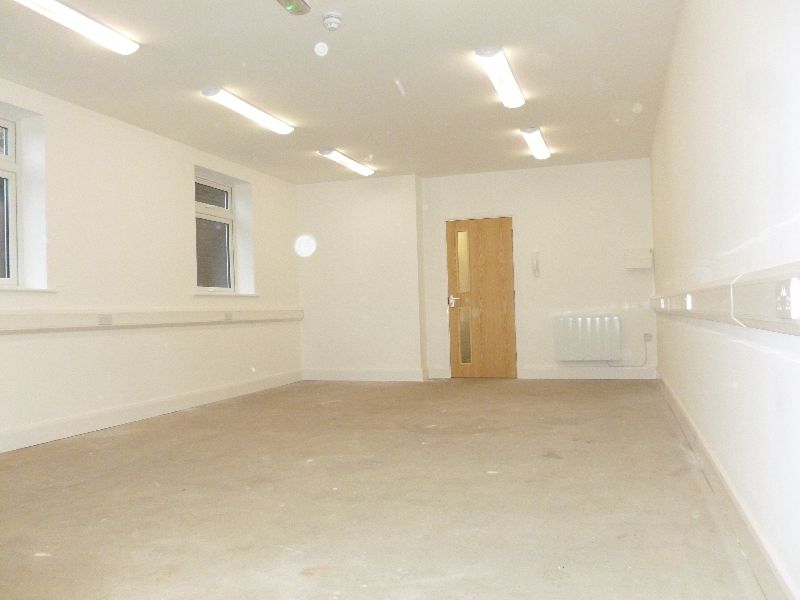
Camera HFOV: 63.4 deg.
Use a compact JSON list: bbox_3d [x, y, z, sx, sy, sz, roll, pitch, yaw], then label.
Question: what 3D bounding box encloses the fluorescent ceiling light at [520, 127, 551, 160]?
[{"bbox_3d":[1.450,-1.630,6.844,0.190,0.065,1.194,-2,-1,18],"label":"fluorescent ceiling light"}]

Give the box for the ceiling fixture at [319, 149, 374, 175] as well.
[{"bbox_3d":[-0.582,-1.552,7.432,0.190,0.065,1.194,-2,-1,18],"label":"ceiling fixture"}]

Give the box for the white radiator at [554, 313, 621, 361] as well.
[{"bbox_3d":[2.261,0.459,7.805,0.741,0.551,0.100,-2,-1,18],"label":"white radiator"}]

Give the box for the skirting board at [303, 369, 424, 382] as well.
[{"bbox_3d":[-0.513,0.990,8.442,1.679,0.148,0.025,-2,-1,18],"label":"skirting board"}]

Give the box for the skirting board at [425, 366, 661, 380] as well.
[{"bbox_3d":[1.710,0.911,8.025,2.805,0.144,0.025,-2,-1,18],"label":"skirting board"}]

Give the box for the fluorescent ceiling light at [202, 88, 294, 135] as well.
[{"bbox_3d":[-1.248,-1.570,5.497,0.190,0.065,1.194,-2,-1,18],"label":"fluorescent ceiling light"}]

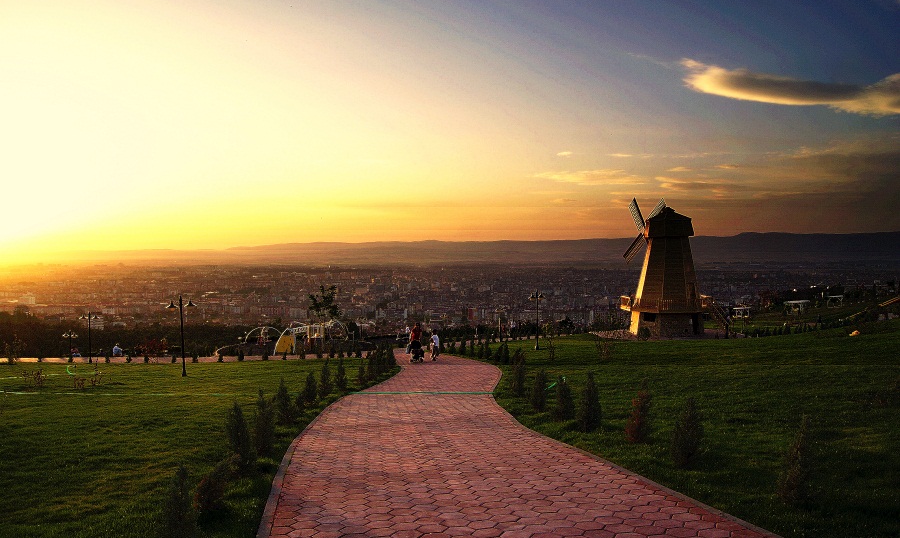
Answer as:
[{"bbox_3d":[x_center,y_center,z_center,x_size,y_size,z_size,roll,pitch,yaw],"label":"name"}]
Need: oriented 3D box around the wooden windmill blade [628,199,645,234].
[{"bbox_3d":[16.756,-4.754,60.600,0.200,3.500,1.100,14,52,48],"label":"wooden windmill blade"}]

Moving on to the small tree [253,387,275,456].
[{"bbox_3d":[-2.712,2.245,9.850,0.350,1.000,0.350,0,1,0],"label":"small tree"}]

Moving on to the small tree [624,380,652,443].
[{"bbox_3d":[2.818,2.138,10.100,0.420,0.940,0.420,0,1,0],"label":"small tree"}]

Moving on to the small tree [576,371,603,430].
[{"bbox_3d":[2.333,2.208,11.300,0.420,1.020,0.420,0,1,0],"label":"small tree"}]

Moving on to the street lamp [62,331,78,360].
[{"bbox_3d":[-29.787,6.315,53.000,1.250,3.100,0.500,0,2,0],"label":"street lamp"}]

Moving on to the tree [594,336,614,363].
[{"bbox_3d":[6.403,3.336,28.000,0.750,1.050,0.750,0,1,0],"label":"tree"}]

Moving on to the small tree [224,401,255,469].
[{"bbox_3d":[-2.471,1.953,7.950,0.360,0.810,0.360,0,2,0],"label":"small tree"}]

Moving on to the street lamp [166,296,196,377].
[{"bbox_3d":[-10.571,2.658,26.600,1.180,3.150,0.450,0,1,0],"label":"street lamp"}]

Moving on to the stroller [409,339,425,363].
[{"bbox_3d":[-1.426,3.566,29.200,0.600,1.000,0.850,0,1,2],"label":"stroller"}]

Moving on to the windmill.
[{"bbox_3d":[19.316,-0.133,60.000,7.500,12.100,7.600,-1,2,-41],"label":"windmill"}]

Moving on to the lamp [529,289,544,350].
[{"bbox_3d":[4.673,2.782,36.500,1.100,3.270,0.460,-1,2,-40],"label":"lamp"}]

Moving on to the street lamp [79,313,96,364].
[{"bbox_3d":[-22.665,4.289,42.300,1.150,3.150,0.450,0,1,-6],"label":"street lamp"}]

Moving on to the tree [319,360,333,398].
[{"bbox_3d":[-3.004,2.666,16.300,0.350,0.920,0.350,0,2,0],"label":"tree"}]

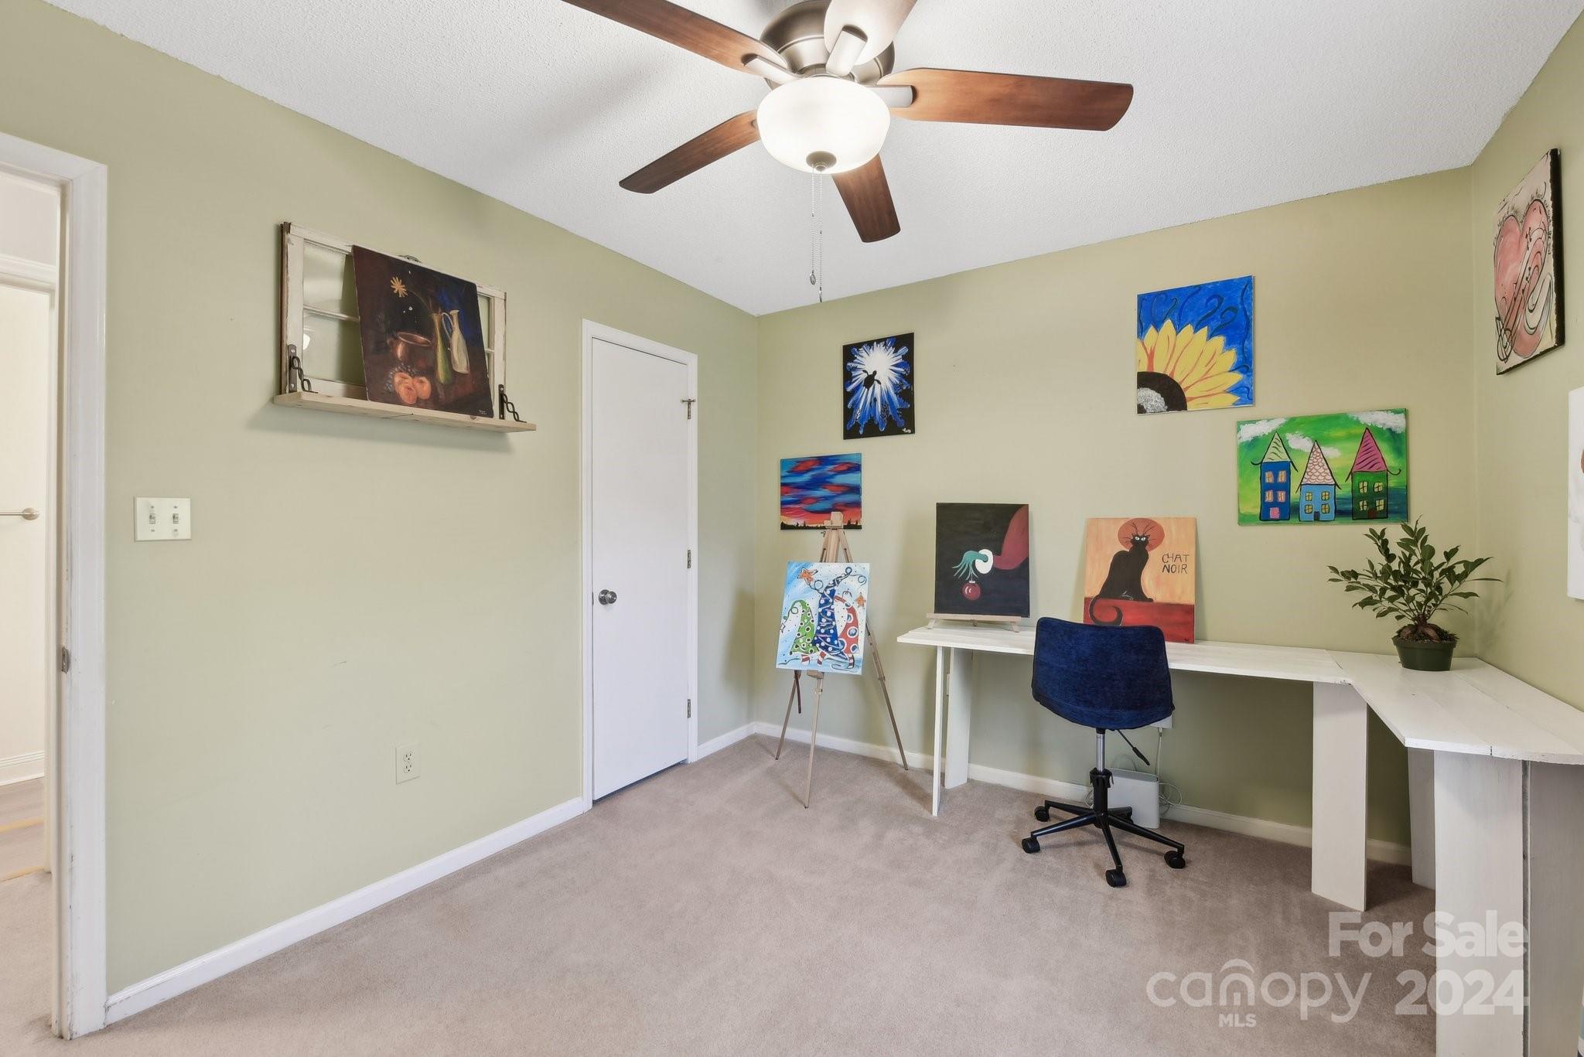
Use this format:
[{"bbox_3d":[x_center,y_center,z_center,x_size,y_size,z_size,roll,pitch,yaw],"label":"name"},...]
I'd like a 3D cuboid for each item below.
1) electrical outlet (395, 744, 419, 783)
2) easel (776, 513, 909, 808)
[{"bbox_3d":[-1.280,0.782,2.203,0.008,0.116,0.073,0,0,33],"label":"electrical outlet"},{"bbox_3d":[0.164,0.563,3.121,0.678,1.286,0.590,0,0,19],"label":"easel"}]

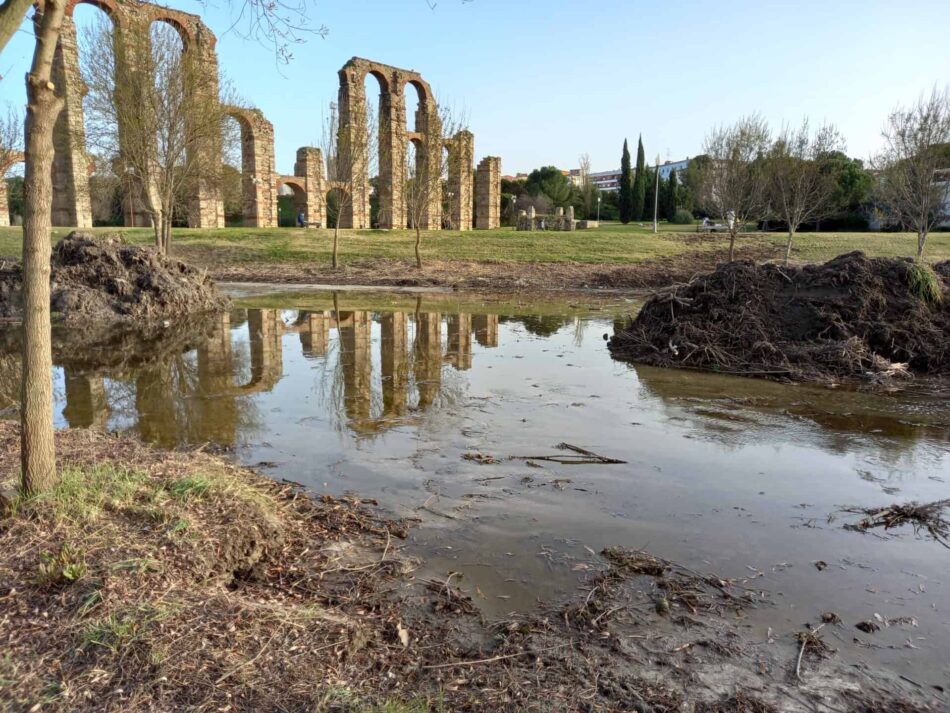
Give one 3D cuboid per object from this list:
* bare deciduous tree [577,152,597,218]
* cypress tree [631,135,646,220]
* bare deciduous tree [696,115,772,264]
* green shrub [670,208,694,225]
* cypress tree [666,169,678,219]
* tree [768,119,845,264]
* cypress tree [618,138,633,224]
[{"bbox_3d":[22.360,-33.890,136.230,3.970,12.750,3.970,0,10,0],"label":"bare deciduous tree"},{"bbox_3d":[31.390,-33.810,130.150,3.030,15.940,3.030,0,10,0],"label":"cypress tree"},{"bbox_3d":[14.270,-8.960,37.010,3.880,7.820,3.690,0,10,0],"label":"bare deciduous tree"},{"bbox_3d":[37.420,-25.180,123.480,4.320,2.820,4.320,0,10,0],"label":"green shrub"},{"bbox_3d":[37.290,-30.440,128.680,2.250,9.330,2.250,0,10,0],"label":"cypress tree"},{"bbox_3d":[18.230,-8.810,37.030,4.100,7.730,3.900,0,10,0],"label":"tree"},{"bbox_3d":[27.190,-31.200,122.480,2.500,14.840,2.500,0,10,0],"label":"cypress tree"}]

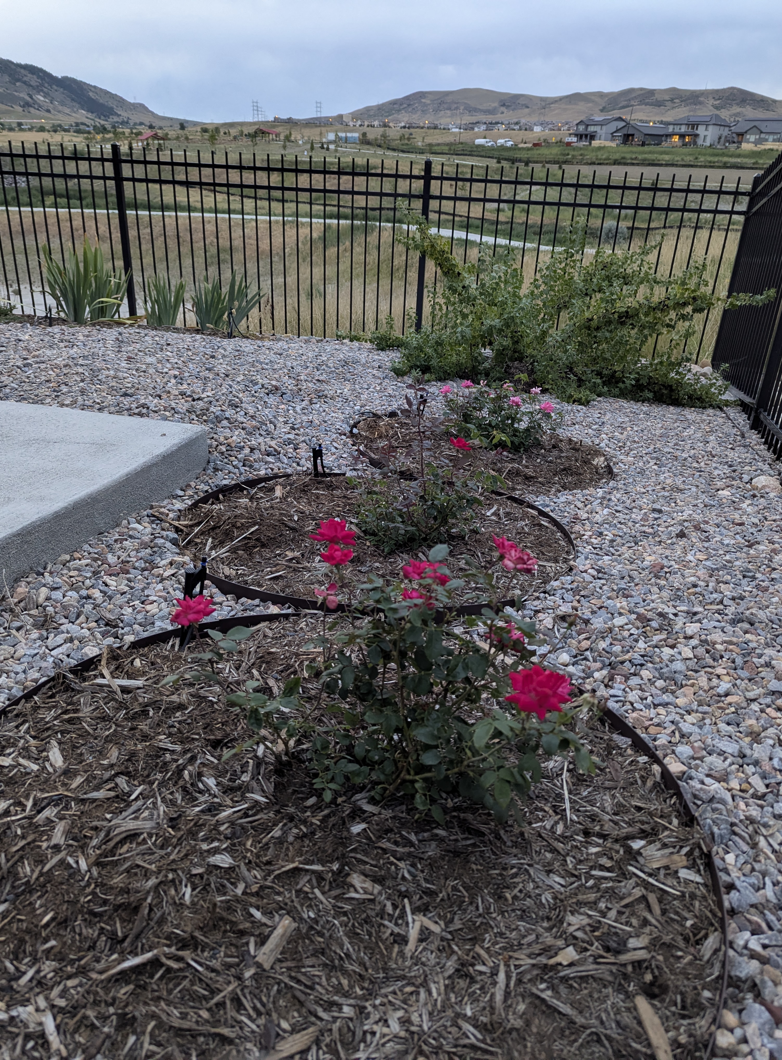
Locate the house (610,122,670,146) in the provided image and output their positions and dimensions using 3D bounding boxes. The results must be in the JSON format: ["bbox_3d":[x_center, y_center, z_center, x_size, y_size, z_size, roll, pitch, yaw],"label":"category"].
[{"bbox_3d":[63.928,-100.778,187.192,15.000,5.800,11.000,-20,34,-38],"label":"house"}]

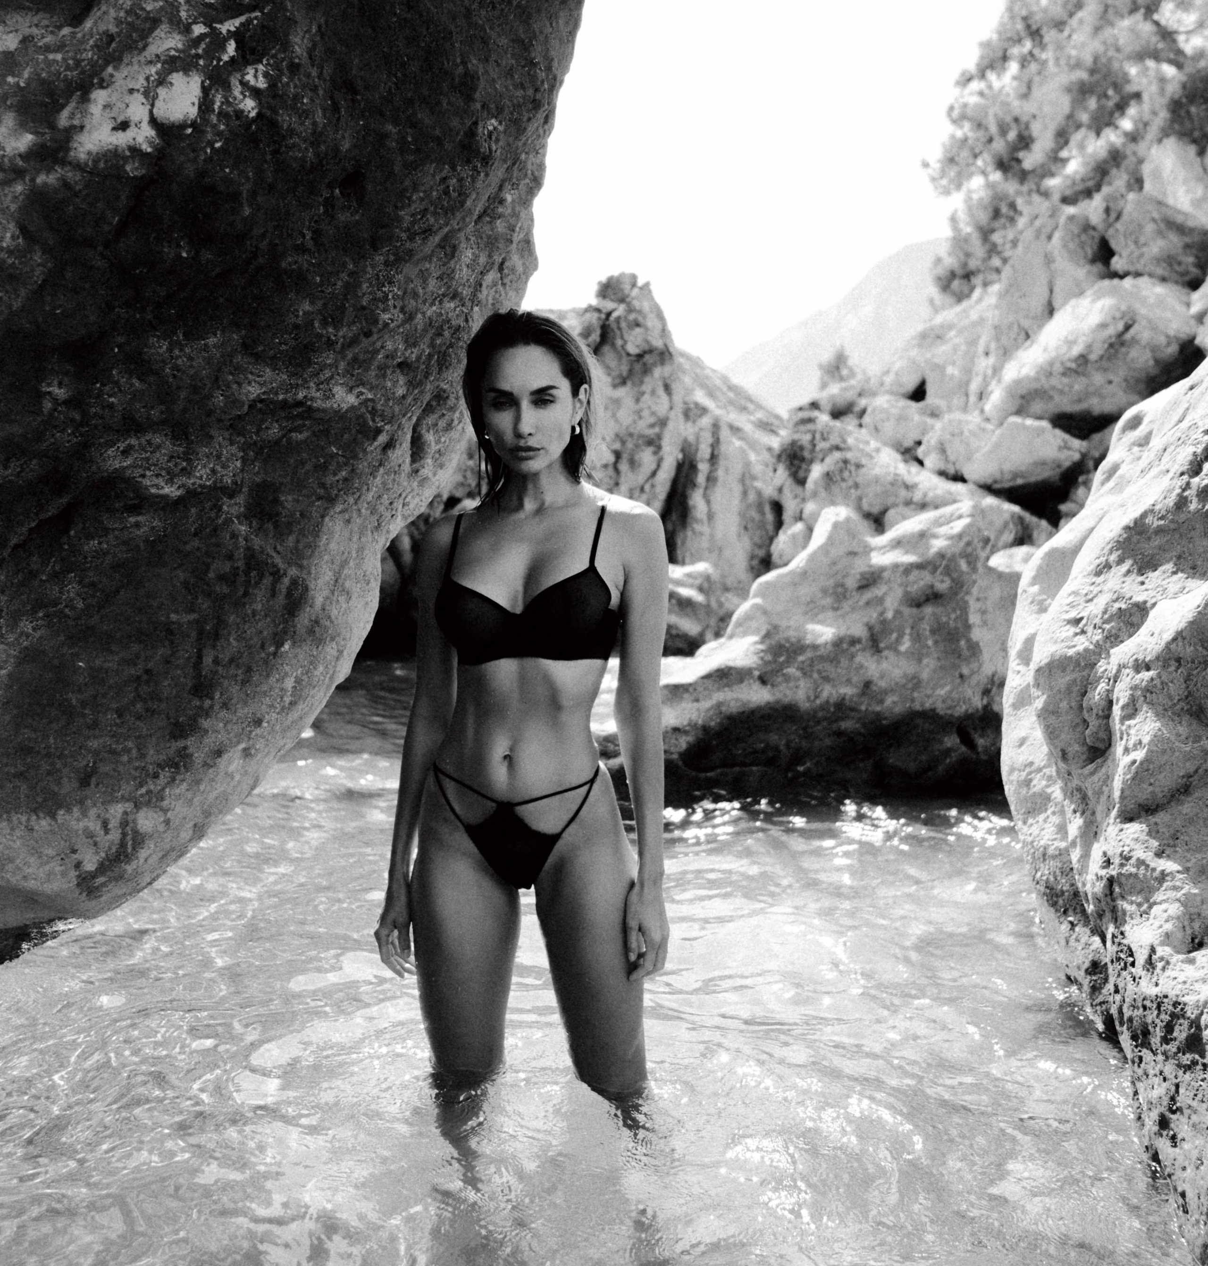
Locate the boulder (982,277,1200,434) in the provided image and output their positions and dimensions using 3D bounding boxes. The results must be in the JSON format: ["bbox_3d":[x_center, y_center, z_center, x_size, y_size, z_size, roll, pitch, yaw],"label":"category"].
[{"bbox_3d":[3.639,-2.068,10.000,1.539,1.146,1.350,0,2,10],"label":"boulder"}]

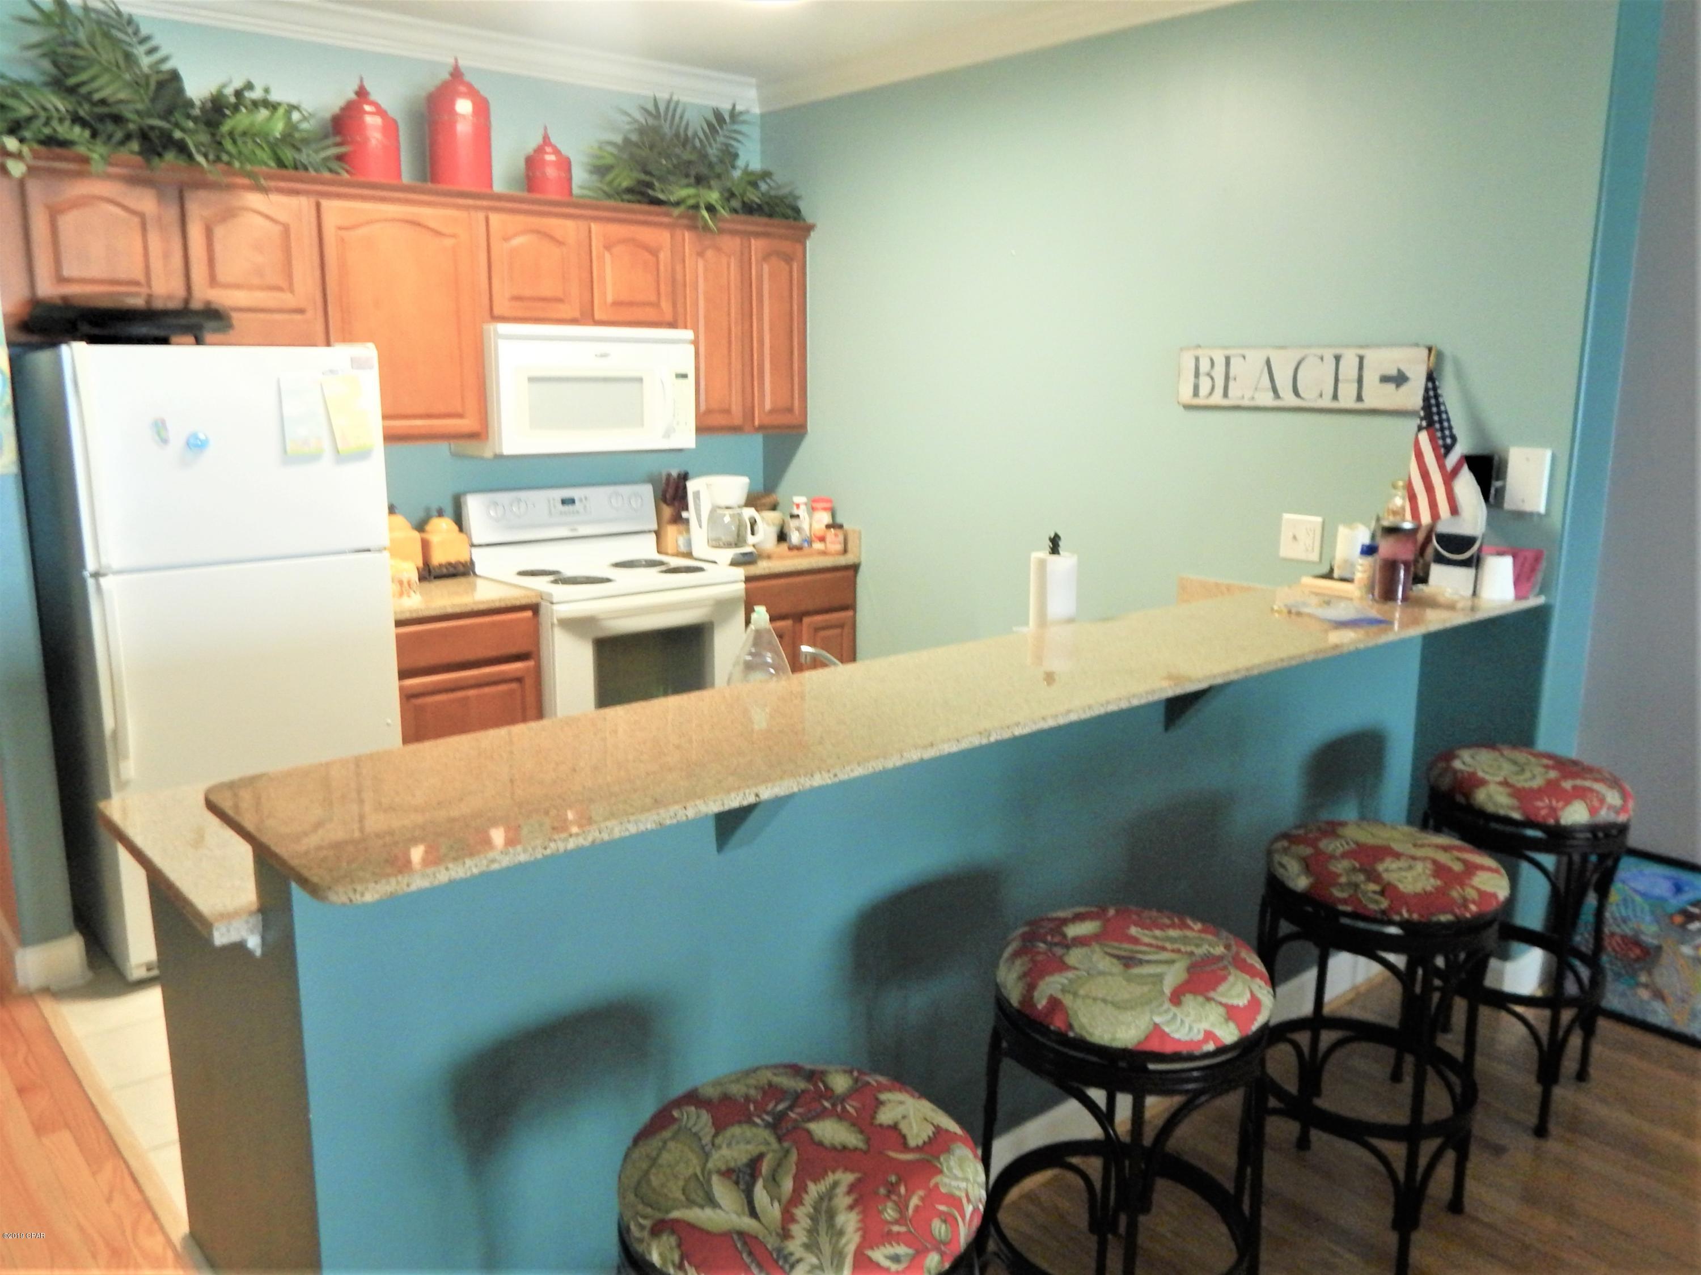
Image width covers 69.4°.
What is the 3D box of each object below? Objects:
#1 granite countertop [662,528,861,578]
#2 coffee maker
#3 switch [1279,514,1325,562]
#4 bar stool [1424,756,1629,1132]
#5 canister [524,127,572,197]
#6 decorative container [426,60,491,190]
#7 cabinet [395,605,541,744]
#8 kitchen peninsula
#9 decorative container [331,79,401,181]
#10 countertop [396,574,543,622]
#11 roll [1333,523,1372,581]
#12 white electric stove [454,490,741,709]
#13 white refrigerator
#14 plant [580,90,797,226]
[{"bbox_3d":[-0.394,-0.363,4.873,0.603,0.136,0.642,-10,15,-41],"label":"granite countertop"},{"bbox_3d":[-0.472,-0.460,4.674,0.180,0.332,0.275,-9,15,-41],"label":"coffee maker"},{"bbox_3d":[1.246,-0.274,3.400,0.012,0.120,0.117,-9,15,-41],"label":"switch"},{"bbox_3d":[1.482,0.654,2.767,0.410,0.750,0.410,-9,15,-41],"label":"bar stool"},{"bbox_3d":[-1.019,-1.590,4.147,0.160,0.250,0.160,-9,15,-41],"label":"canister"},{"bbox_3d":[-1.272,-1.647,3.995,0.200,0.435,0.200,-10,15,-41],"label":"decorative container"},{"bbox_3d":[-1.363,0.309,4.065,0.461,0.887,0.600,-9,15,-41],"label":"cabinet"},{"bbox_3d":[0.242,0.529,2.536,2.858,1.065,1.000,-9,15,-41],"label":"kitchen peninsula"},{"bbox_3d":[-1.498,-1.555,3.809,0.198,0.325,0.198,-10,15,-41],"label":"decorative container"},{"bbox_3d":[-1.351,-0.142,3.967,0.465,0.037,0.635,-9,15,-41],"label":"countertop"},{"bbox_3d":[1.312,-0.215,3.209,0.100,0.160,0.100,0,11,0],"label":"roll"},{"bbox_3d":[-0.879,0.075,4.469,0.760,1.190,0.685,-10,15,-41],"label":"white electric stove"},{"bbox_3d":[-1.817,0.013,3.557,0.737,1.658,0.735,-10,15,-41],"label":"white refrigerator"},{"bbox_3d":[-0.565,-1.749,4.566,0.870,0.470,0.370,-10,15,-41],"label":"plant"}]

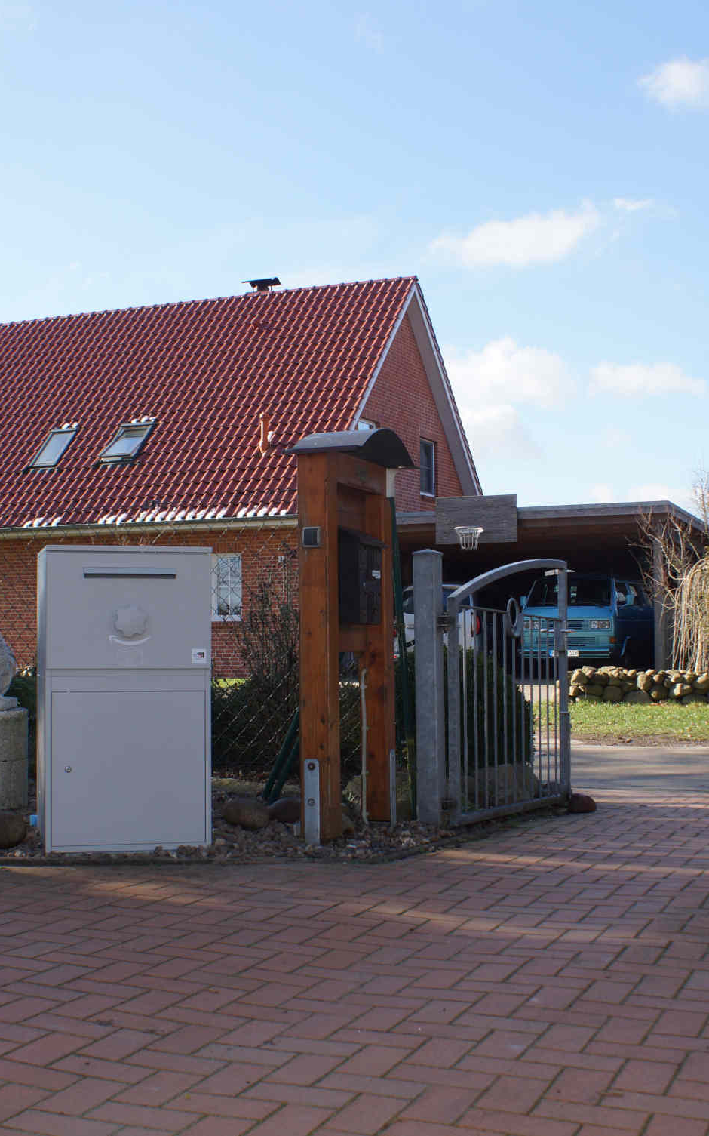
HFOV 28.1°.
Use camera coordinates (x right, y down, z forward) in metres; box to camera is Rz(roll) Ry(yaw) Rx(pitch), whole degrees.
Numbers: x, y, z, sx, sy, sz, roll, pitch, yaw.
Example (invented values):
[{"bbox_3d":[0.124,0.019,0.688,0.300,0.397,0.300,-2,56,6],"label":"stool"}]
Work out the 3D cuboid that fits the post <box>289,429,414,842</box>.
[{"bbox_3d":[-0.009,0.274,6.064,0.330,1.730,0.800,-1,-3,19],"label":"post"}]

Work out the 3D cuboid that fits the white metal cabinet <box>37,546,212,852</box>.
[{"bbox_3d":[-0.922,0.507,5.660,0.630,1.150,0.520,0,-3,-16],"label":"white metal cabinet"}]

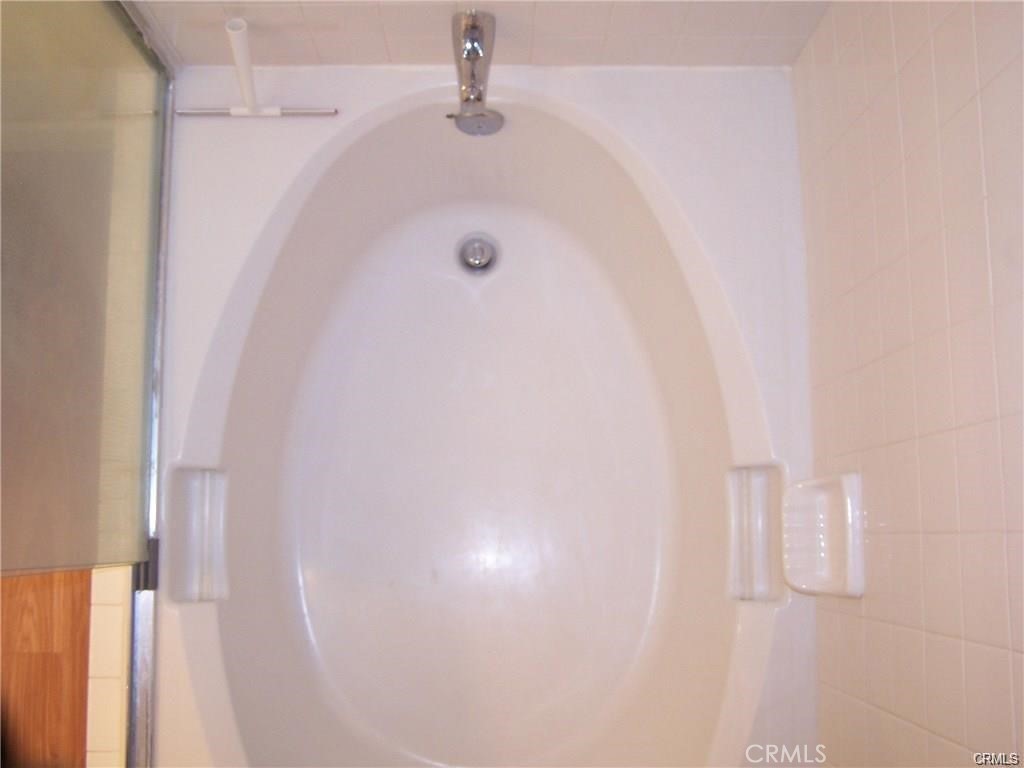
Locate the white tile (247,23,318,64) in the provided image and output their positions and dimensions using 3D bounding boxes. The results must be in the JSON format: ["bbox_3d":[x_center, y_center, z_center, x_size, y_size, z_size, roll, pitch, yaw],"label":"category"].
[{"bbox_3d":[-0.355,-0.511,1.806,0.108,0.108,0.010,0,83,-1],"label":"white tile"}]

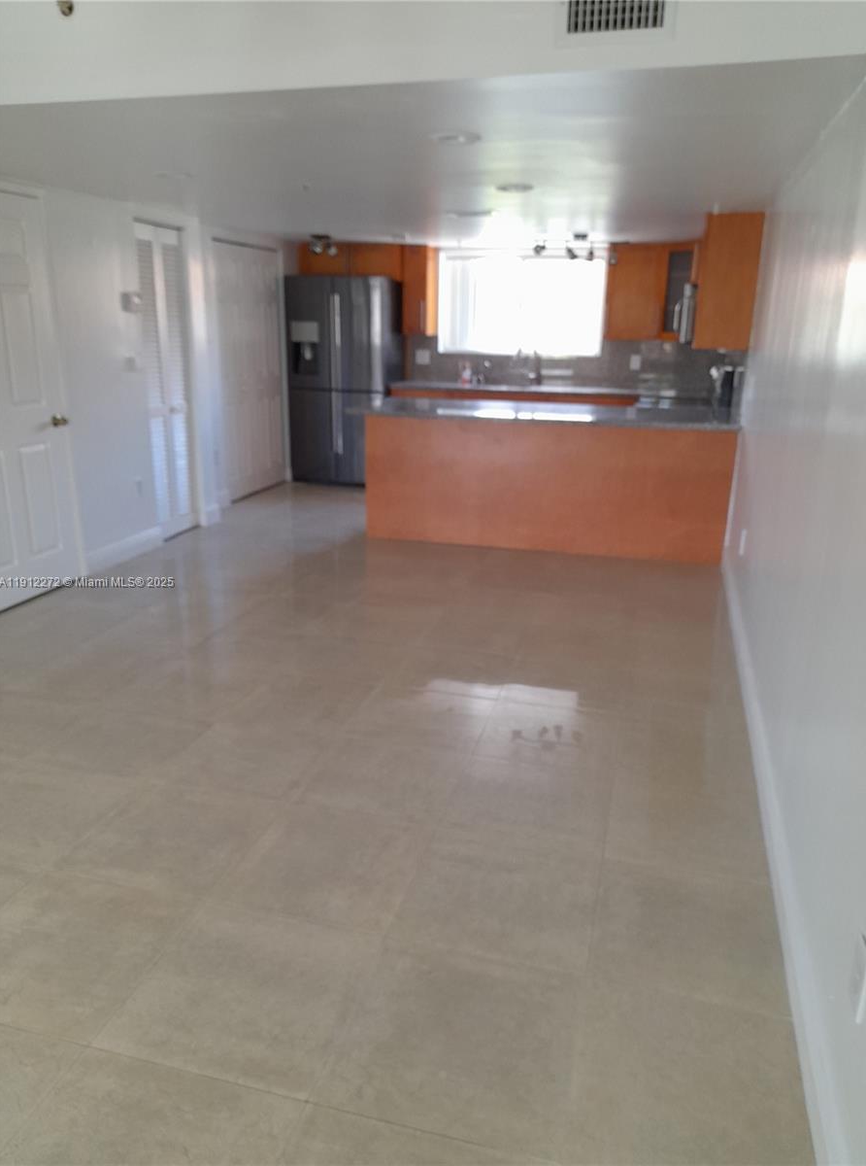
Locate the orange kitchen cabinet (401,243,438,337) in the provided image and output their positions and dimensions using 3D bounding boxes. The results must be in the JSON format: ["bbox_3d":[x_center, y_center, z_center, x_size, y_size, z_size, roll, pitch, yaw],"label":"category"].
[{"bbox_3d":[-0.122,-2.739,7.923,0.226,0.793,0.330,6,18,15],"label":"orange kitchen cabinet"}]

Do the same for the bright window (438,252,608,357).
[{"bbox_3d":[0.819,-2.608,7.880,1.568,0.901,0.088,6,18,15],"label":"bright window"}]

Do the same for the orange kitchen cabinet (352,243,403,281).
[{"bbox_3d":[-0.479,-3.006,7.947,0.523,0.308,0.330,6,18,15],"label":"orange kitchen cabinet"}]

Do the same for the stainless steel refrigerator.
[{"bbox_3d":[-0.773,-1.897,7.966,0.940,1.817,0.888,6,18,15],"label":"stainless steel refrigerator"}]

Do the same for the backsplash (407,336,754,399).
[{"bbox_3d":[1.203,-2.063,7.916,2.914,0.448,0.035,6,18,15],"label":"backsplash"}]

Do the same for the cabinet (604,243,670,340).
[{"bbox_3d":[1.813,-2.548,7.407,0.506,0.793,0.330,6,18,15],"label":"cabinet"}]

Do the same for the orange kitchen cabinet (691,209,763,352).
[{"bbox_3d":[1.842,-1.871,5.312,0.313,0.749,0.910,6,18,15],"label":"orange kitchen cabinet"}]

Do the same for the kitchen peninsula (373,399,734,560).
[{"bbox_3d":[0.780,-0.781,6.004,2.503,0.895,0.917,6,18,15],"label":"kitchen peninsula"}]

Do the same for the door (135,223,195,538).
[{"bbox_3d":[-1.783,-1.328,5.712,0.040,2.035,0.536,6,18,15],"label":"door"}]

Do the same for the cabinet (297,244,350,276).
[{"bbox_3d":[-0.981,-3.056,8.081,0.521,0.308,0.330,6,18,15],"label":"cabinet"}]

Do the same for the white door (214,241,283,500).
[{"bbox_3d":[-1.541,-1.784,7.196,0.040,2.035,1.072,6,18,15],"label":"white door"}]

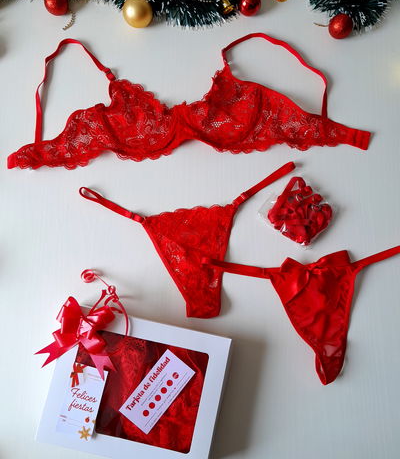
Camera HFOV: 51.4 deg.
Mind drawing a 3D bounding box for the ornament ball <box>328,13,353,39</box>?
[{"bbox_3d":[0.234,-0.340,0.695,0.041,0.041,0.041,-1,78,4],"label":"ornament ball"}]

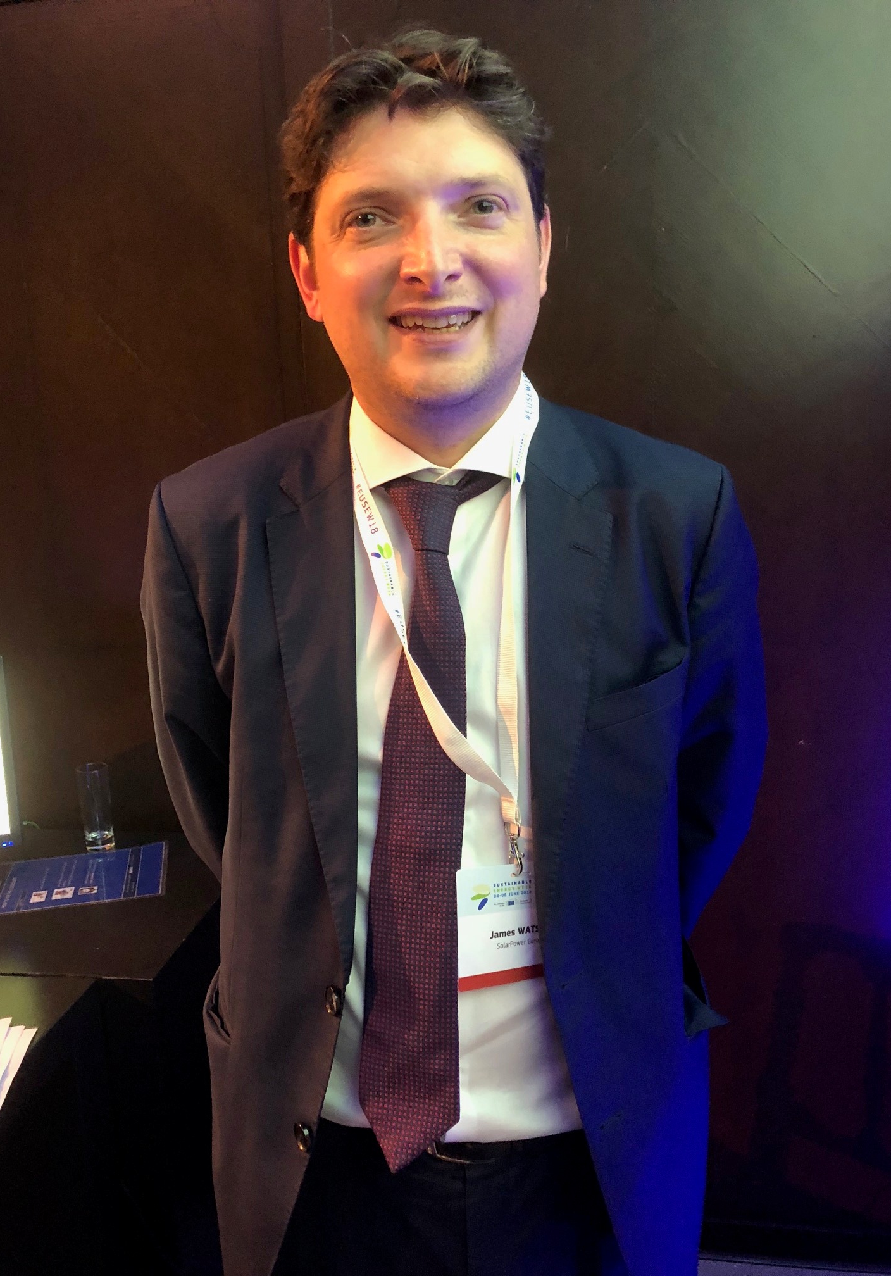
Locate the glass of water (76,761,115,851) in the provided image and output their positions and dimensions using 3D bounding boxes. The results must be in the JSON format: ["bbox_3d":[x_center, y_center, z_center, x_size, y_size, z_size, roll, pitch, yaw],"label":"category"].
[{"bbox_3d":[-0.629,0.305,1.855,0.058,0.150,0.058,-3,11,0],"label":"glass of water"}]

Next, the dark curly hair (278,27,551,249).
[{"bbox_3d":[-0.021,-0.309,0.705,0.188,0.175,0.205,-6,11,-4],"label":"dark curly hair"}]

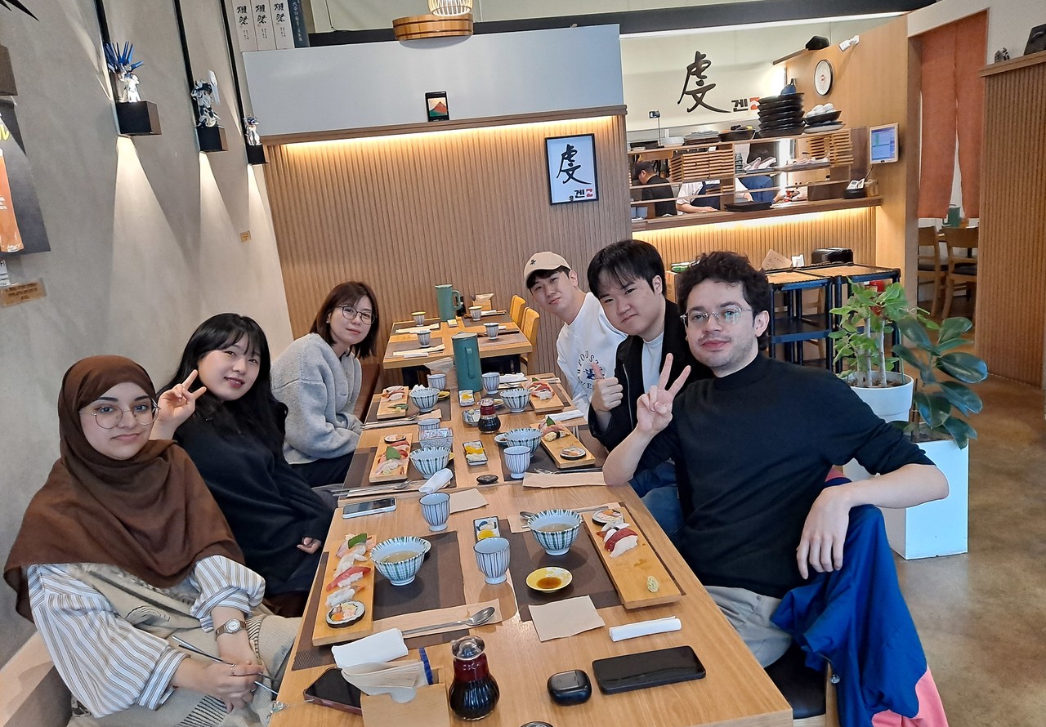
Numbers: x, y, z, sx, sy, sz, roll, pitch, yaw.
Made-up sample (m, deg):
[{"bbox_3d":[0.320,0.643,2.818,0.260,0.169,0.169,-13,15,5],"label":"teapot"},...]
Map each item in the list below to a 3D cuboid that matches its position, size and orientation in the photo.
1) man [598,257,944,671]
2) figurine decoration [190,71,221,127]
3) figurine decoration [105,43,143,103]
[{"bbox_3d":[0.401,0.462,1.560,0.740,1.330,0.640,4,16,37],"label":"man"},{"bbox_3d":[-1.496,-1.242,3.560,0.110,0.230,0.085,-15,16,-35],"label":"figurine decoration"},{"bbox_3d":[-1.394,-1.023,2.651,0.110,0.195,0.085,-15,16,-35],"label":"figurine decoration"}]

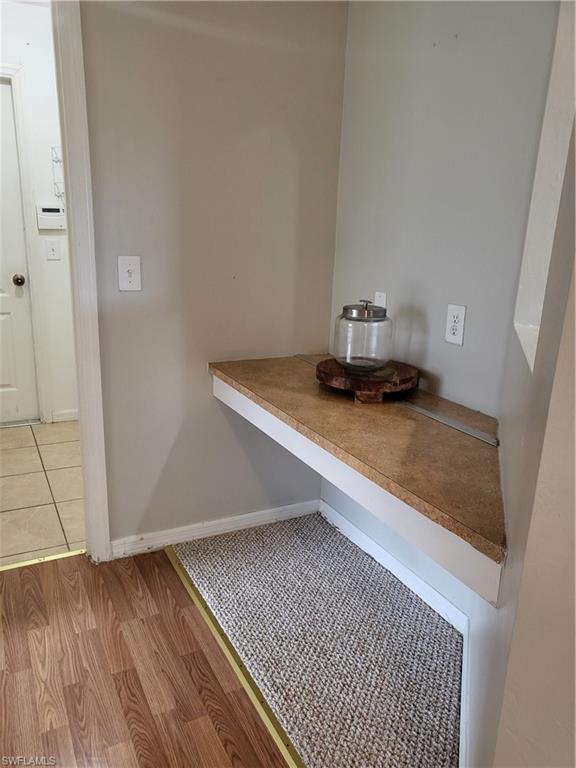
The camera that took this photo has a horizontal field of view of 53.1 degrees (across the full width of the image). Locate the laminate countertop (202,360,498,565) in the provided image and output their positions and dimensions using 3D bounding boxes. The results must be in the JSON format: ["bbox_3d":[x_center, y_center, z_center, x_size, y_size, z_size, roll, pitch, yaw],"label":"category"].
[{"bbox_3d":[0.281,0.100,1.764,0.547,0.039,1.467,-6,18,-28],"label":"laminate countertop"}]

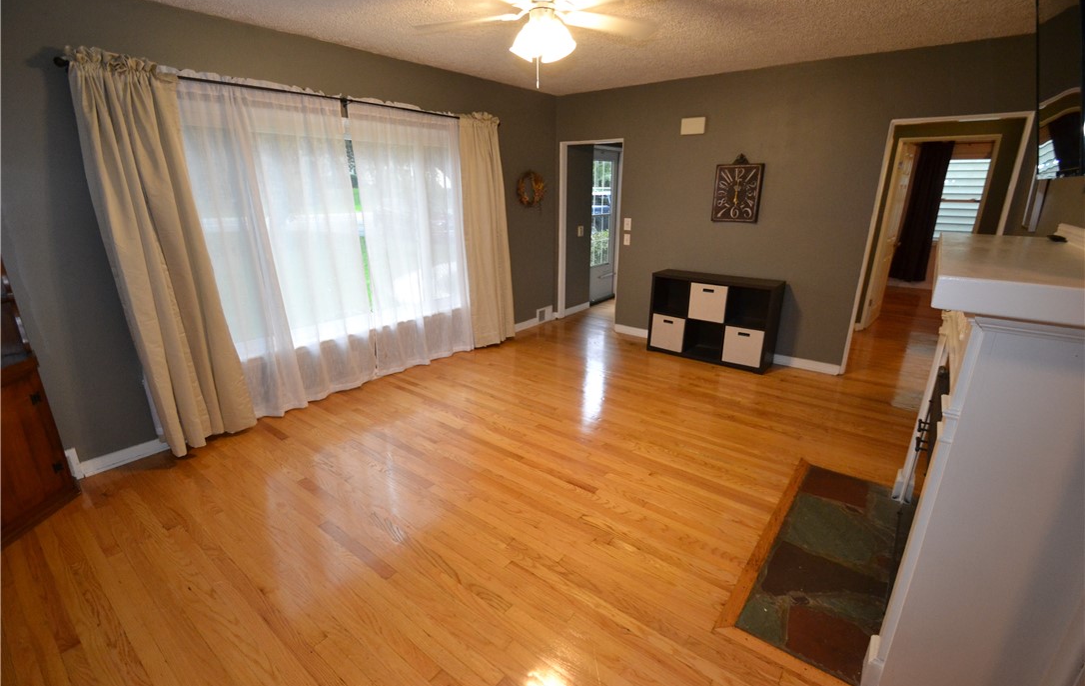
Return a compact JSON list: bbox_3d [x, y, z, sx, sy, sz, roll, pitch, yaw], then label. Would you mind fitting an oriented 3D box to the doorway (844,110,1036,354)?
[{"bbox_3d":[2.916,-0.609,3.458,0.750,2.010,0.130,14,23,38],"label":"doorway"}]

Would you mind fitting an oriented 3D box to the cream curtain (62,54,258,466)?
[{"bbox_3d":[-2.199,-0.429,2.733,0.160,2.279,0.454,14,23,38],"label":"cream curtain"}]

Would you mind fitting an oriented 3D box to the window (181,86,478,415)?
[{"bbox_3d":[-1.510,-0.858,3.668,0.120,1.925,2.094,14,23,38],"label":"window"}]

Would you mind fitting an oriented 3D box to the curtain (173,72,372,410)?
[{"bbox_3d":[-1.775,-0.604,3.248,0.100,2.218,1.047,14,23,38],"label":"curtain"}]

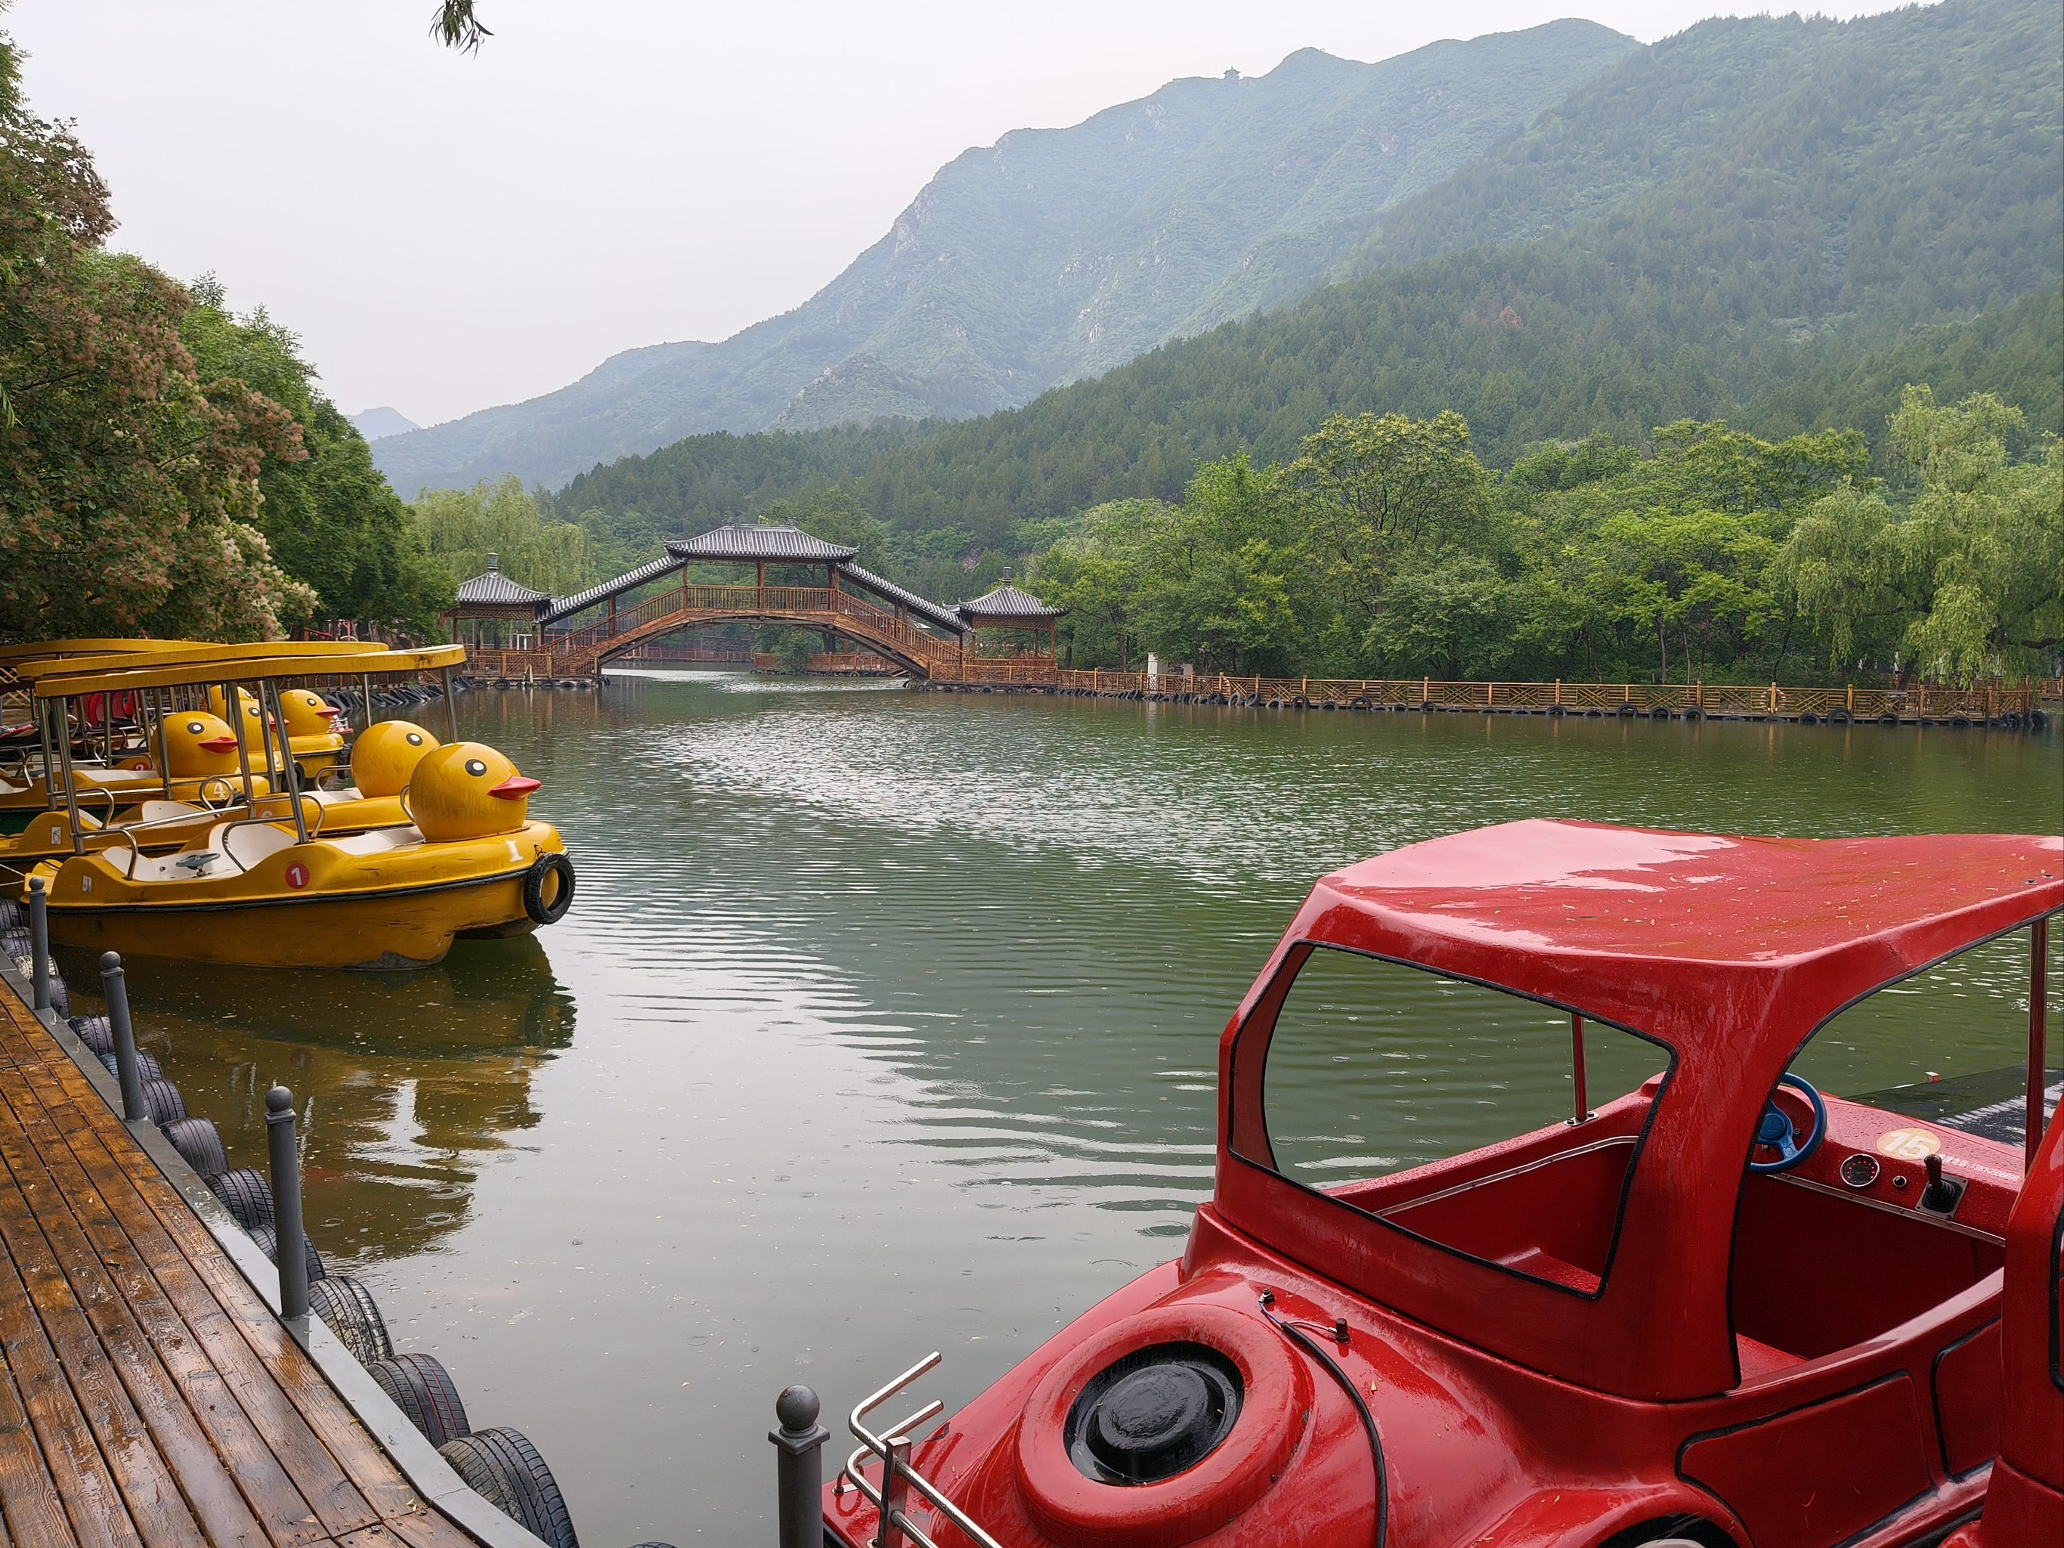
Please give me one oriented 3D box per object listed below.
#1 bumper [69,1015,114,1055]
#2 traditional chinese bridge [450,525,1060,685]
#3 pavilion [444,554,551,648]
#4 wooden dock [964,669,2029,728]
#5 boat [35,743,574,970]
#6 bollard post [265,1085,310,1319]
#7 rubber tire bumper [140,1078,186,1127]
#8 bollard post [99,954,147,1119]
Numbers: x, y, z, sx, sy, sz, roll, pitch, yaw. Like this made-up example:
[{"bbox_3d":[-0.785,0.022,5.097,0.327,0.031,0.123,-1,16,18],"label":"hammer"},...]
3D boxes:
[{"bbox_3d":[-4.280,1.414,7.061,0.195,0.610,0.610,-3,6,-40],"label":"bumper"},{"bbox_3d":[-11.847,-7.229,69.218,25.800,6.900,4.600,0,5,-12],"label":"traditional chinese bridge"},{"bbox_3d":[-23.049,-7.137,67.226,4.400,4.500,4.400,0,5,-12],"label":"pavilion"},{"bbox_3d":[13.809,-3.078,57.949,40.000,1.250,5.000,3,5,28],"label":"wooden dock"},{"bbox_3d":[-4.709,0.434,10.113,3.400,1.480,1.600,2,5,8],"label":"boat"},{"bbox_3d":[-1.900,1.090,3.959,0.078,0.603,0.078,-6,8,-40],"label":"bollard post"},{"bbox_3d":[-3.497,1.520,6.139,0.195,0.610,0.610,-3,6,-40],"label":"rubber tire bumper"},{"bbox_3d":[-3.240,0.935,5.530,0.078,0.617,0.078,-11,10,-39],"label":"bollard post"}]

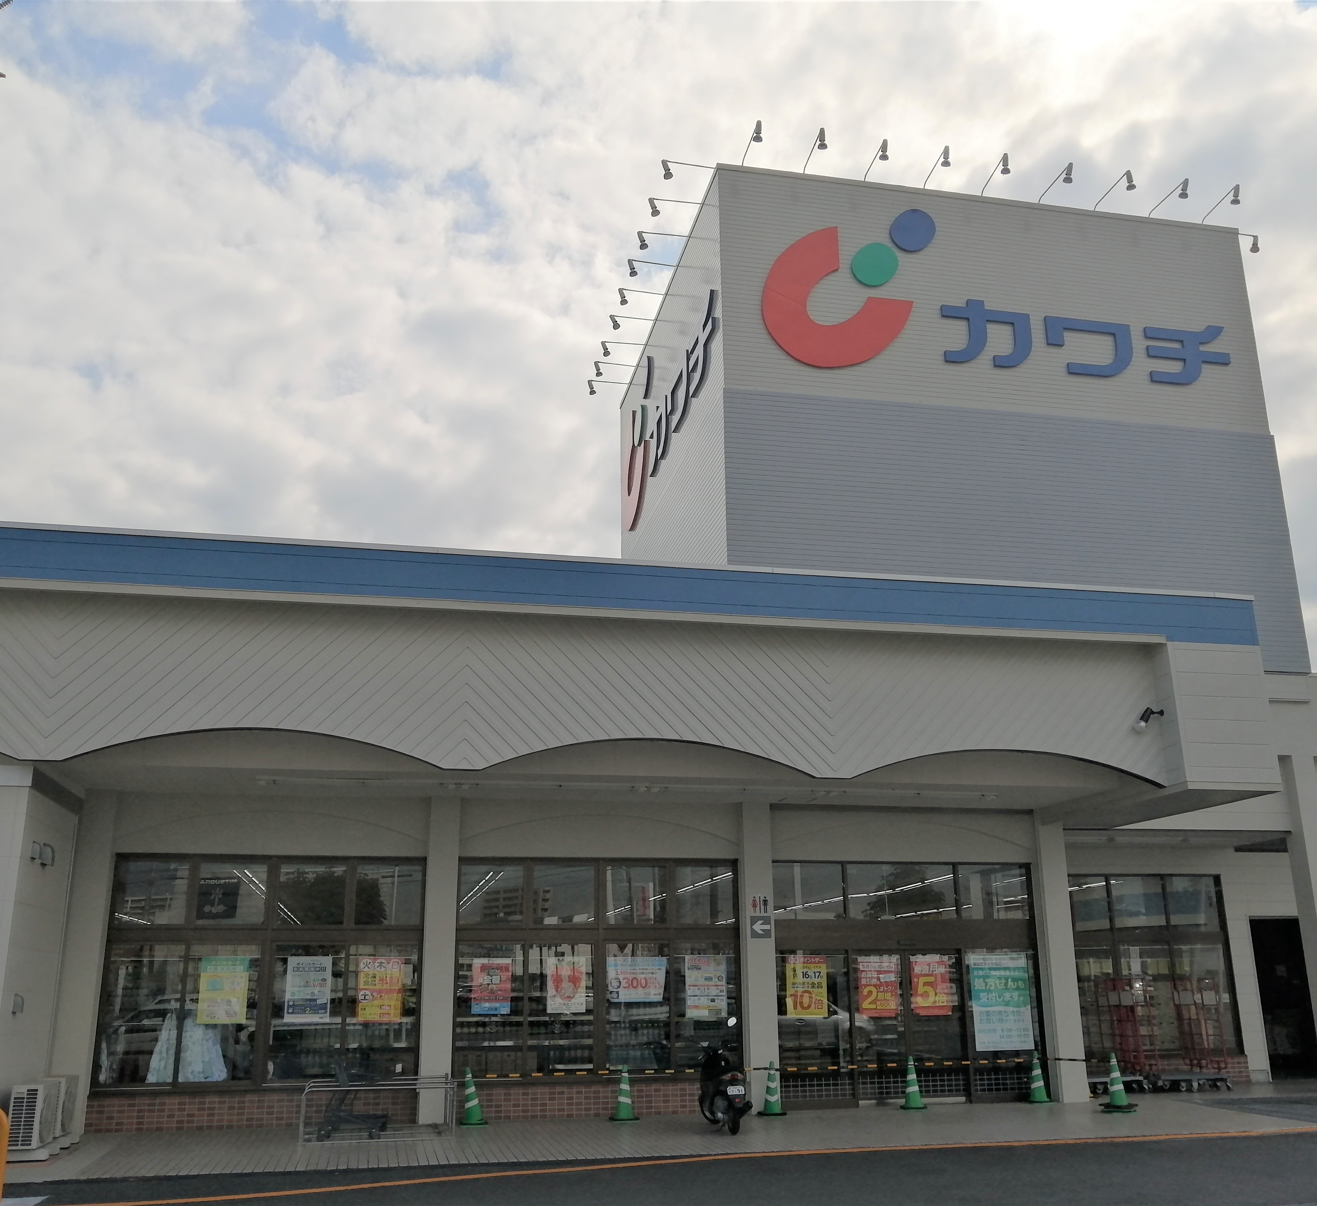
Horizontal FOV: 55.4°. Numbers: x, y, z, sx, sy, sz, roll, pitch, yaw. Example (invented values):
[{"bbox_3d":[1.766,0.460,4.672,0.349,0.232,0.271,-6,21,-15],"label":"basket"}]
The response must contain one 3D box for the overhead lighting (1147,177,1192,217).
[{"bbox_3d":[8.996,-7.070,22.171,0.220,0.440,1.170,3,-17,-11],"label":"overhead lighting"}]

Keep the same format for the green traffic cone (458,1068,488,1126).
[{"bbox_3d":[-2.418,6.365,16.200,0.370,0.695,0.370,3,-17,-11],"label":"green traffic cone"}]

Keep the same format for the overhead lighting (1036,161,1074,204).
[{"bbox_3d":[6.978,-7.253,22.046,0.180,0.400,1.120,3,-17,-12],"label":"overhead lighting"}]

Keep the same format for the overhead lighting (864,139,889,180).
[{"bbox_3d":[3.715,-7.492,21.417,0.180,0.420,1.060,3,-17,-12],"label":"overhead lighting"}]

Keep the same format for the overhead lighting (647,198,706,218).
[{"bbox_3d":[0.322,-6.976,22.230,1.060,0.410,0.180,3,-17,-12],"label":"overhead lighting"}]

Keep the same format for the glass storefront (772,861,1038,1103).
[{"bbox_3d":[3.650,5.492,18.186,4.130,3.380,0.180,3,-17,-11],"label":"glass storefront"}]

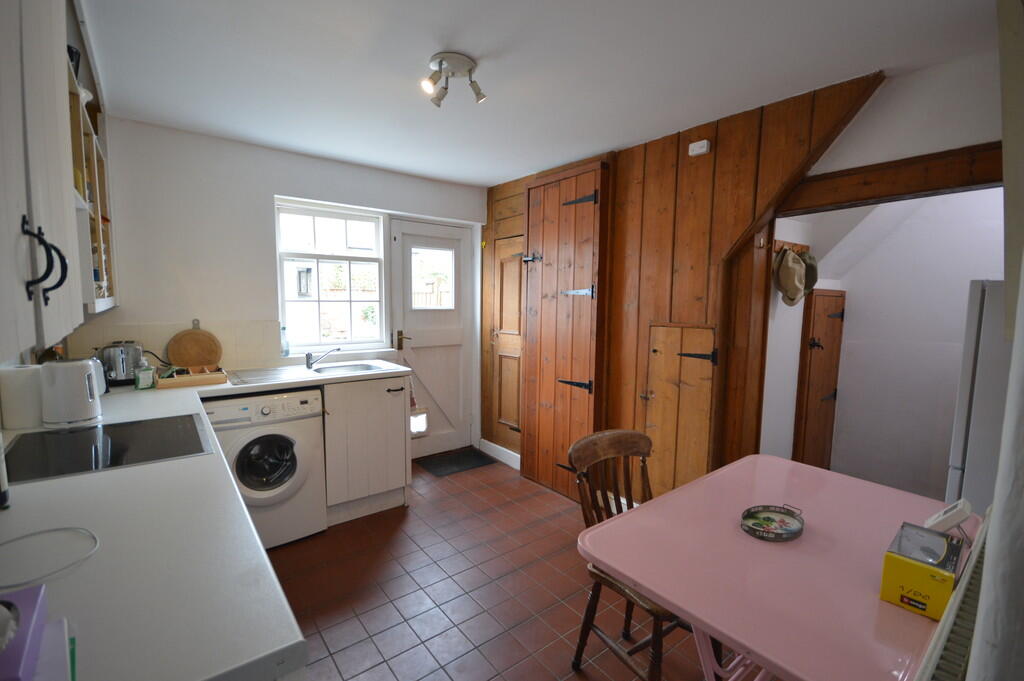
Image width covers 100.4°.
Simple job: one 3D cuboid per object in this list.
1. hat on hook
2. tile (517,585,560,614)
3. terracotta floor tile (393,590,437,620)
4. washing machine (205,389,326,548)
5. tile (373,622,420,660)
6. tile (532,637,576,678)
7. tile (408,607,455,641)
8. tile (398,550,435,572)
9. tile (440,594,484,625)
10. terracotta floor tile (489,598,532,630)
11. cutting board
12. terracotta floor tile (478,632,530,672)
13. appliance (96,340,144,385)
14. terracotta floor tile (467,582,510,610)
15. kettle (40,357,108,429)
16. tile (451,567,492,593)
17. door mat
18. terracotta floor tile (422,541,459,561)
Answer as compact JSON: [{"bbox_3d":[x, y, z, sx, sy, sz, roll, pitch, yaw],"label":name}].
[{"bbox_3d":[1.554,-0.349,2.330,0.260,0.310,0.120,-3,6,-36],"label":"hat on hook"},{"bbox_3d":[0.119,1.200,1.973,0.150,0.012,0.150,-4,7,-39],"label":"tile"},{"bbox_3d":[-0.441,1.202,1.938,0.149,0.012,0.149,-3,6,-38],"label":"terracotta floor tile"},{"bbox_3d":[-1.521,0.710,2.591,0.595,0.850,0.570,-3,6,-37],"label":"washing machine"},{"bbox_3d":[-0.465,1.219,1.722,0.149,0.013,0.149,-3,6,-38],"label":"tile"},{"bbox_3d":[0.185,1.231,1.646,0.149,0.012,0.149,-3,6,-38],"label":"tile"},{"bbox_3d":[-0.342,1.205,1.809,0.150,0.012,0.150,-4,7,-39],"label":"tile"},{"bbox_3d":[-0.514,1.184,2.280,0.149,0.012,0.149,-3,7,-38],"label":"tile"},{"bbox_3d":[-0.221,1.200,1.900,0.150,0.012,0.150,-4,7,-39],"label":"tile"},{"bbox_3d":[-0.008,1.225,1.907,0.149,0.012,0.149,-3,7,-38],"label":"terracotta floor tile"},{"bbox_3d":[-1.851,0.040,2.502,0.262,0.334,0.018,-1,-9,-40],"label":"cutting board"},{"bbox_3d":[-0.032,1.230,1.673,0.149,0.013,0.149,-3,6,-38],"label":"terracotta floor tile"},{"bbox_3d":[-2.116,0.130,2.317,0.170,0.200,0.280,-3,6,-40],"label":"appliance"},{"bbox_3d":[-0.102,1.205,2.009,0.149,0.012,0.149,-3,6,-38],"label":"terracotta floor tile"},{"bbox_3d":[-1.545,0.180,1.520,0.150,0.222,0.200,1,5,8],"label":"kettle"},{"bbox_3d":[-0.199,1.188,2.128,0.149,0.013,0.149,-3,6,-38],"label":"tile"},{"bbox_3d":[-0.458,1.050,3.688,0.605,0.011,0.385,-3,7,-36],"label":"door mat"},{"bbox_3d":[-0.390,1.179,2.372,0.149,0.012,0.149,-3,6,-38],"label":"terracotta floor tile"}]

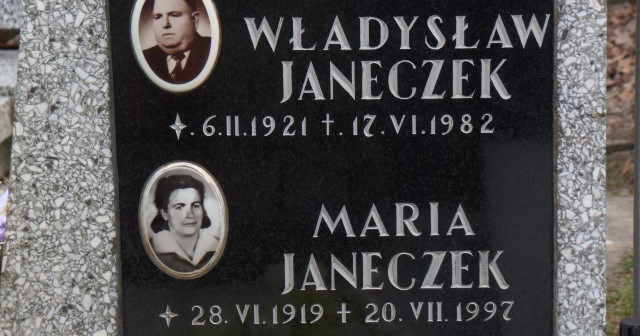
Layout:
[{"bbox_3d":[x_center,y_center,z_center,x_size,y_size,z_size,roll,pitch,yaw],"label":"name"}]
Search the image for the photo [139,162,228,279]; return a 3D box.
[{"bbox_3d":[-0.139,0.054,2.659,0.090,0.121,0.010,-1,15,2],"label":"photo"}]

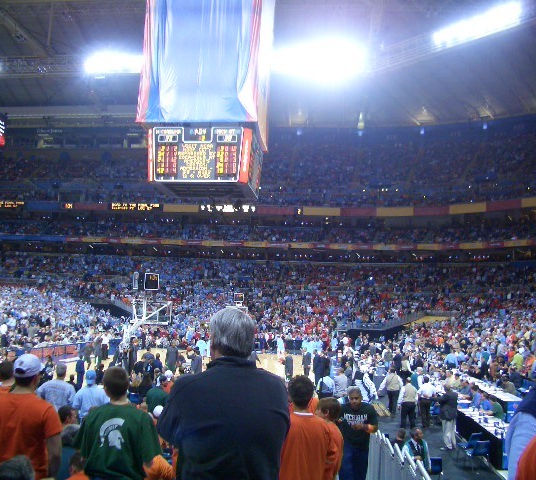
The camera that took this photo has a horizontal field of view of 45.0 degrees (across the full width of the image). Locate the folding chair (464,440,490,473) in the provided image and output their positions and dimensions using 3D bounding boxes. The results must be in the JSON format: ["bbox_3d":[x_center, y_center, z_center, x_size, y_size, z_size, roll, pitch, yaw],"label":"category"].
[{"bbox_3d":[5.156,5.263,15.956,0.460,0.780,0.520,2,-7,-8],"label":"folding chair"}]

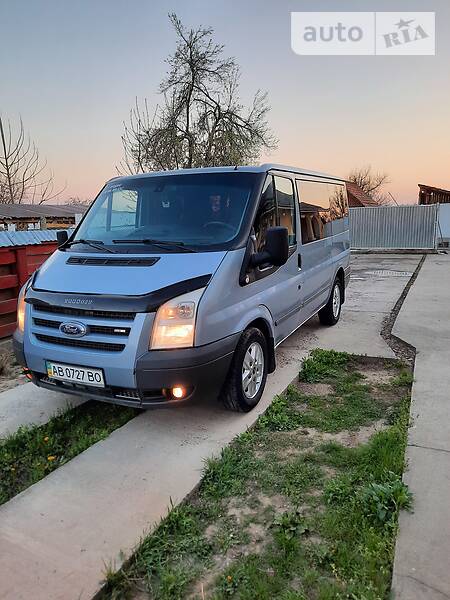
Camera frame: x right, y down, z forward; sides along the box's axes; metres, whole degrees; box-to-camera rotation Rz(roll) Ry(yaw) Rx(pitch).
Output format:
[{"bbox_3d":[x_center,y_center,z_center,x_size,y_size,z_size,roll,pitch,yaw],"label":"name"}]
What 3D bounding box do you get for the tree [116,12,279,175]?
[{"bbox_3d":[-0.808,-4.738,13.323,4.620,7.360,4.390,-2,11,-3],"label":"tree"}]

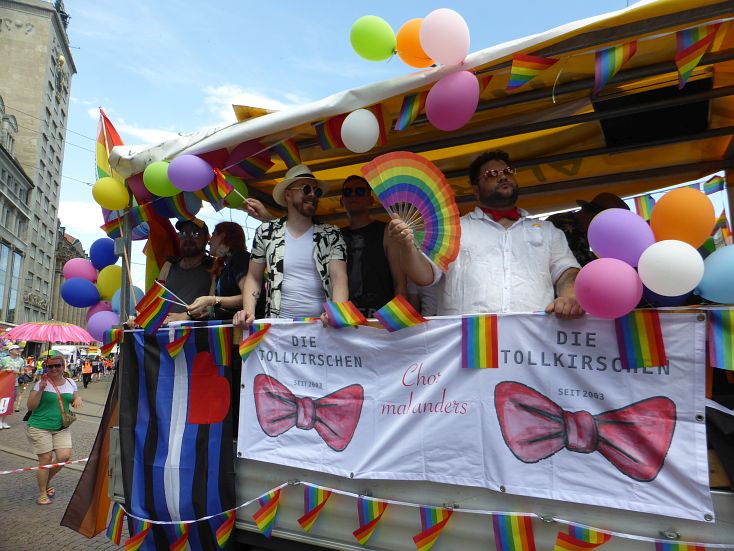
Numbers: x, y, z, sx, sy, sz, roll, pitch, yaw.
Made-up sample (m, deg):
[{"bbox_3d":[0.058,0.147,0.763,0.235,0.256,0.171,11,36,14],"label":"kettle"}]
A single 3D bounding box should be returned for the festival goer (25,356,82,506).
[{"bbox_3d":[-3.466,1.651,5.671,0.550,1.640,0.400,6,-11,-37],"label":"festival goer"}]

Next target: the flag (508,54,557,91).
[{"bbox_3d":[0.689,-0.845,2.120,0.195,0.140,0.060,-5,-10,30],"label":"flag"}]

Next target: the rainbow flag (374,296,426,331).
[{"bbox_3d":[0.145,0.165,2.210,0.225,0.160,0.080,-5,-10,28],"label":"rainbow flag"}]

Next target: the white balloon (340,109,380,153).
[{"bbox_3d":[-0.031,-0.684,2.403,0.190,0.210,0.190,0,-9,0],"label":"white balloon"}]

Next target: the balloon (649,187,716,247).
[{"bbox_3d":[1.117,-0.203,1.800,0.225,0.240,0.225,-5,-10,30],"label":"balloon"}]

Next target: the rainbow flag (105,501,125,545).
[{"bbox_3d":[-1.498,1.471,3.020,0.160,0.220,0.050,-5,-10,30],"label":"rainbow flag"}]

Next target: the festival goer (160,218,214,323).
[{"bbox_3d":[-1.105,0.460,3.140,0.490,1.690,0.400,0,-9,0],"label":"festival goer"}]

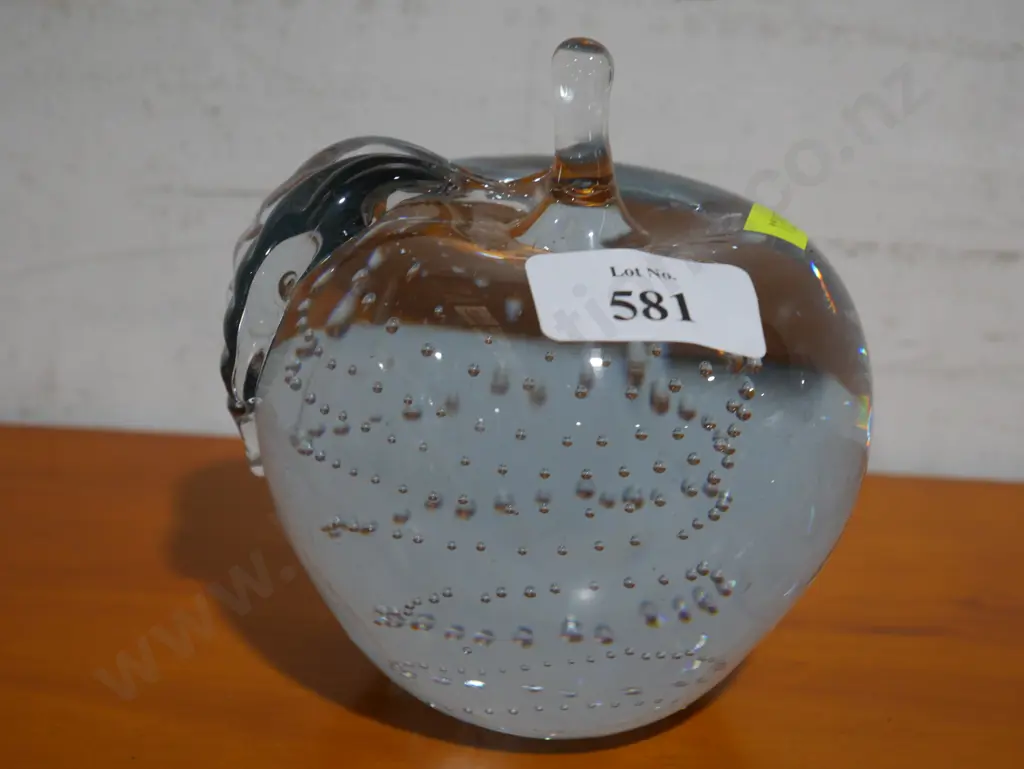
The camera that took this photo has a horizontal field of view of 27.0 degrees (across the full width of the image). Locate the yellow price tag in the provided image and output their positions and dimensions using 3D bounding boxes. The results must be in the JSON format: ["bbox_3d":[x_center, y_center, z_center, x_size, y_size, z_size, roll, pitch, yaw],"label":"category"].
[{"bbox_3d":[0.050,-0.029,0.400,0.013,0.003,0.018,19,18,-1],"label":"yellow price tag"}]

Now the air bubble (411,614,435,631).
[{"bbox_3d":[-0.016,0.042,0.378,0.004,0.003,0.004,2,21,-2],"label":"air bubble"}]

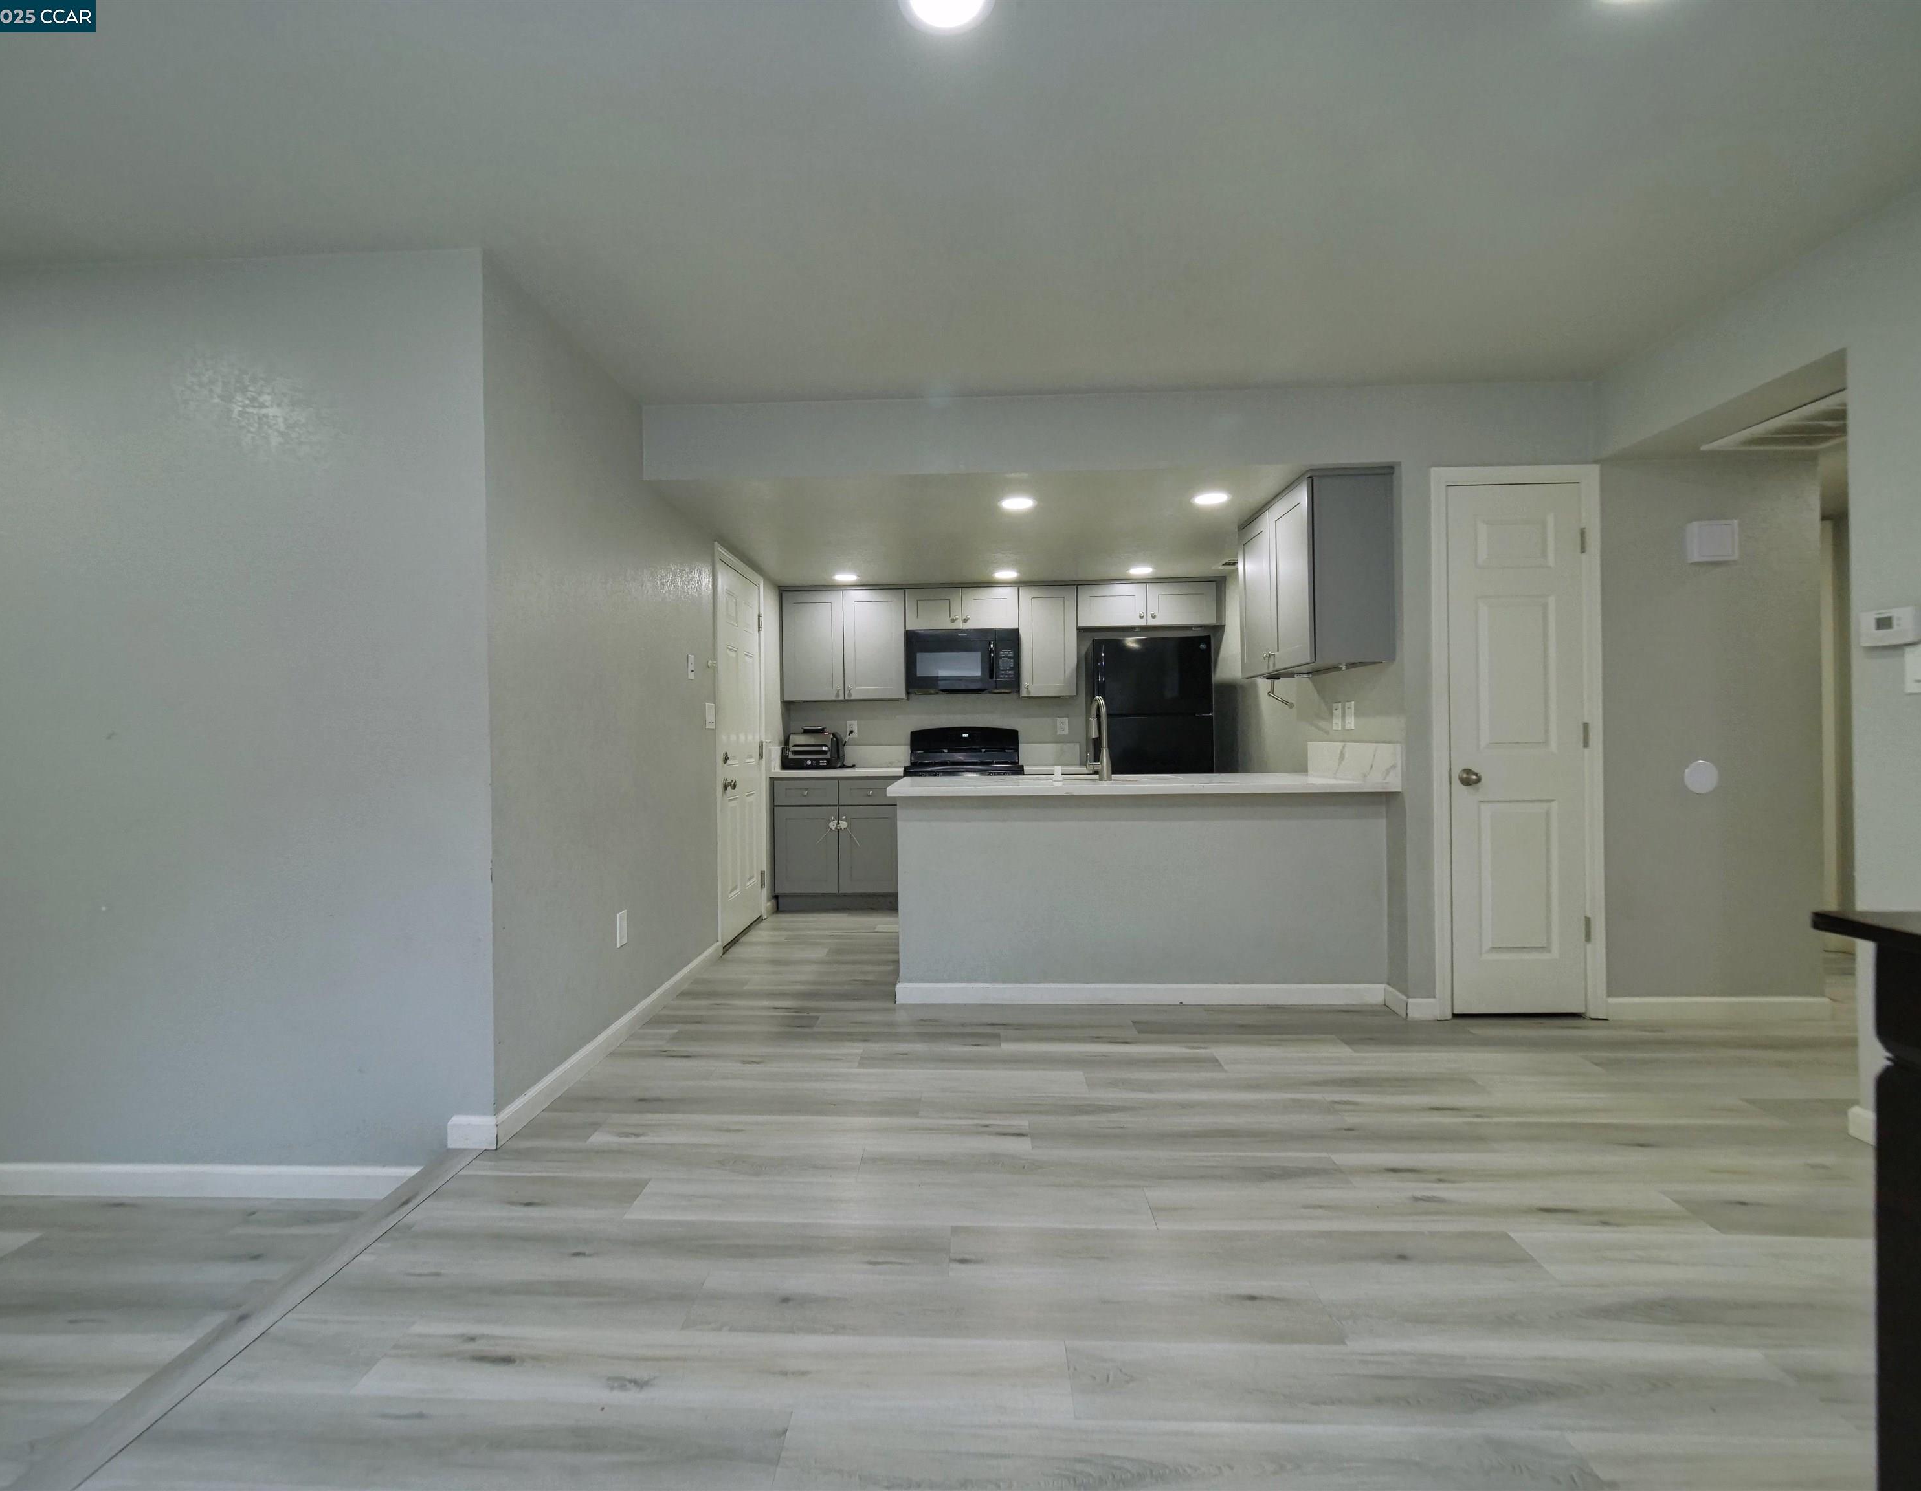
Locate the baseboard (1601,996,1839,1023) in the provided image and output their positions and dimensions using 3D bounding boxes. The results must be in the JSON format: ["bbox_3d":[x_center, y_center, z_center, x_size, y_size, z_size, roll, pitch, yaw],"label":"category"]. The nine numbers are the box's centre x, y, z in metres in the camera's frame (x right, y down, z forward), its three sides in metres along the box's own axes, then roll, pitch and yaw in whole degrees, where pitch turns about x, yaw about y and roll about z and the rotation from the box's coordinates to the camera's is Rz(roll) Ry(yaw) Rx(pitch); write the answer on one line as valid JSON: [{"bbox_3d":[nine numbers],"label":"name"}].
[{"bbox_3d":[2.884,0.996,3.048,0.848,0.087,0.016,-1,0,2],"label":"baseboard"}]

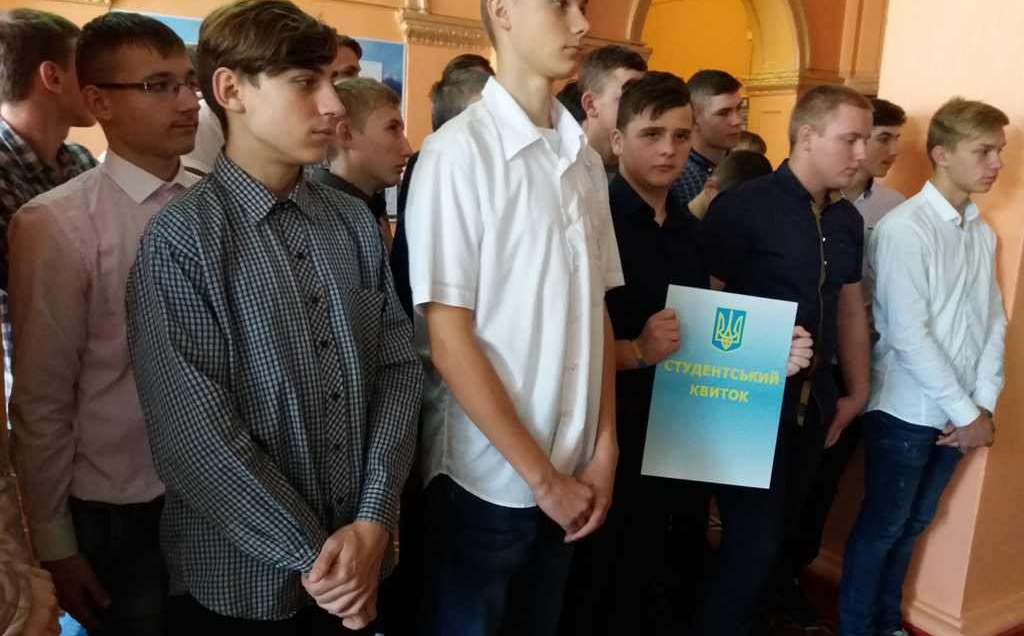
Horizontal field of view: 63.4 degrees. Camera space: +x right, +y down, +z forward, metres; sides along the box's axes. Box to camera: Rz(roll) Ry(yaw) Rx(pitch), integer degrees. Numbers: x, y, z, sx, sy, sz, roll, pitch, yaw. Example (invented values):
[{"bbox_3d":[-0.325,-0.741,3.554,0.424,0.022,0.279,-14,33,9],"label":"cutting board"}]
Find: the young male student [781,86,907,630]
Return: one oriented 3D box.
[{"bbox_3d":[1.080,0.190,2.730,0.480,1.740,0.320,-5,13,-33],"label":"young male student"}]

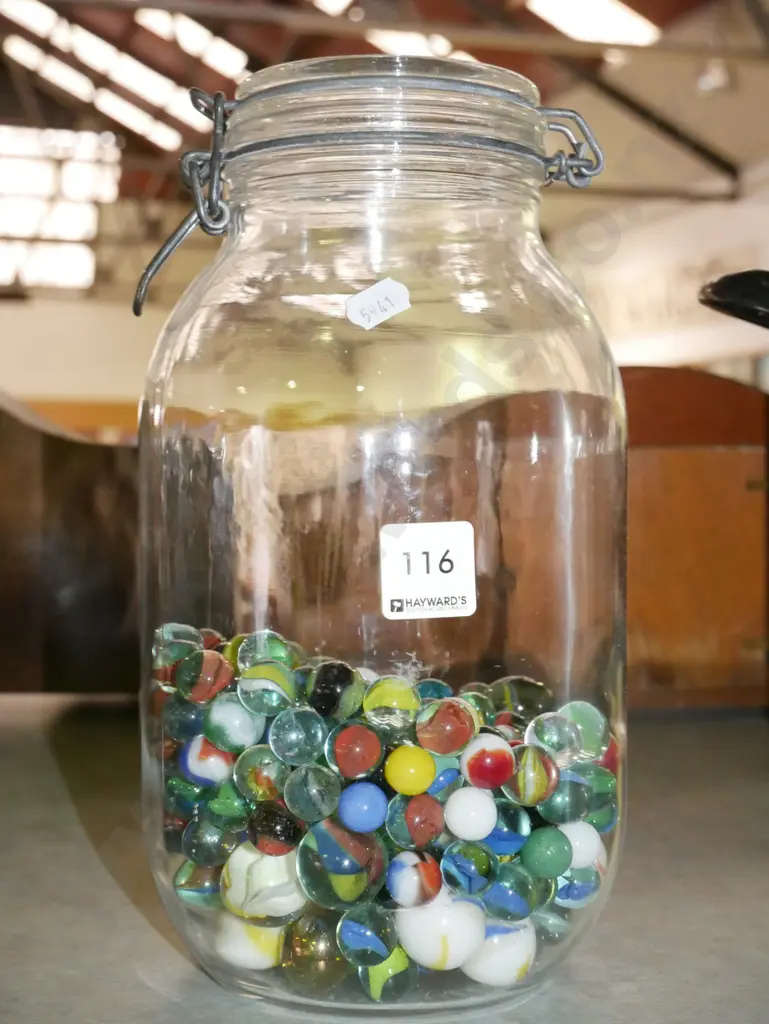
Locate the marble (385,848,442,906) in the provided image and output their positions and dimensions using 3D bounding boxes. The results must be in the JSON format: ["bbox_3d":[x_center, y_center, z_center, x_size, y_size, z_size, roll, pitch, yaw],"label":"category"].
[{"bbox_3d":[0.008,0.103,0.414,0.016,0.016,0.016,0,5,0],"label":"marble"}]

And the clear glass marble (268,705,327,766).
[{"bbox_3d":[-0.024,0.061,0.404,0.016,0.016,0.016,0,5,0],"label":"clear glass marble"}]

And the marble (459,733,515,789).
[{"bbox_3d":[0.029,0.069,0.410,0.015,0.015,0.015,0,5,0],"label":"marble"}]

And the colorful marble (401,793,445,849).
[{"bbox_3d":[0.009,0.085,0.407,0.016,0.016,0.016,1,4,0],"label":"colorful marble"}]

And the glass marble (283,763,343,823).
[{"bbox_3d":[-0.020,0.078,0.412,0.016,0.016,0.016,0,5,0],"label":"glass marble"}]

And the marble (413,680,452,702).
[{"bbox_3d":[0.015,0.062,0.482,0.016,0.016,0.016,0,5,0],"label":"marble"}]

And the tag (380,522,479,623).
[{"bbox_3d":[0.012,0.016,0.408,0.026,0.027,0.001,-2,3,-9],"label":"tag"}]

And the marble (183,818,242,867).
[{"bbox_3d":[-0.050,0.094,0.424,0.016,0.016,0.016,1,4,0],"label":"marble"}]

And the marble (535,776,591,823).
[{"bbox_3d":[0.052,0.083,0.427,0.016,0.016,0.016,0,5,0],"label":"marble"}]

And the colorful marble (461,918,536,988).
[{"bbox_3d":[0.033,0.129,0.439,0.024,0.024,0.024,0,6,0],"label":"colorful marble"}]

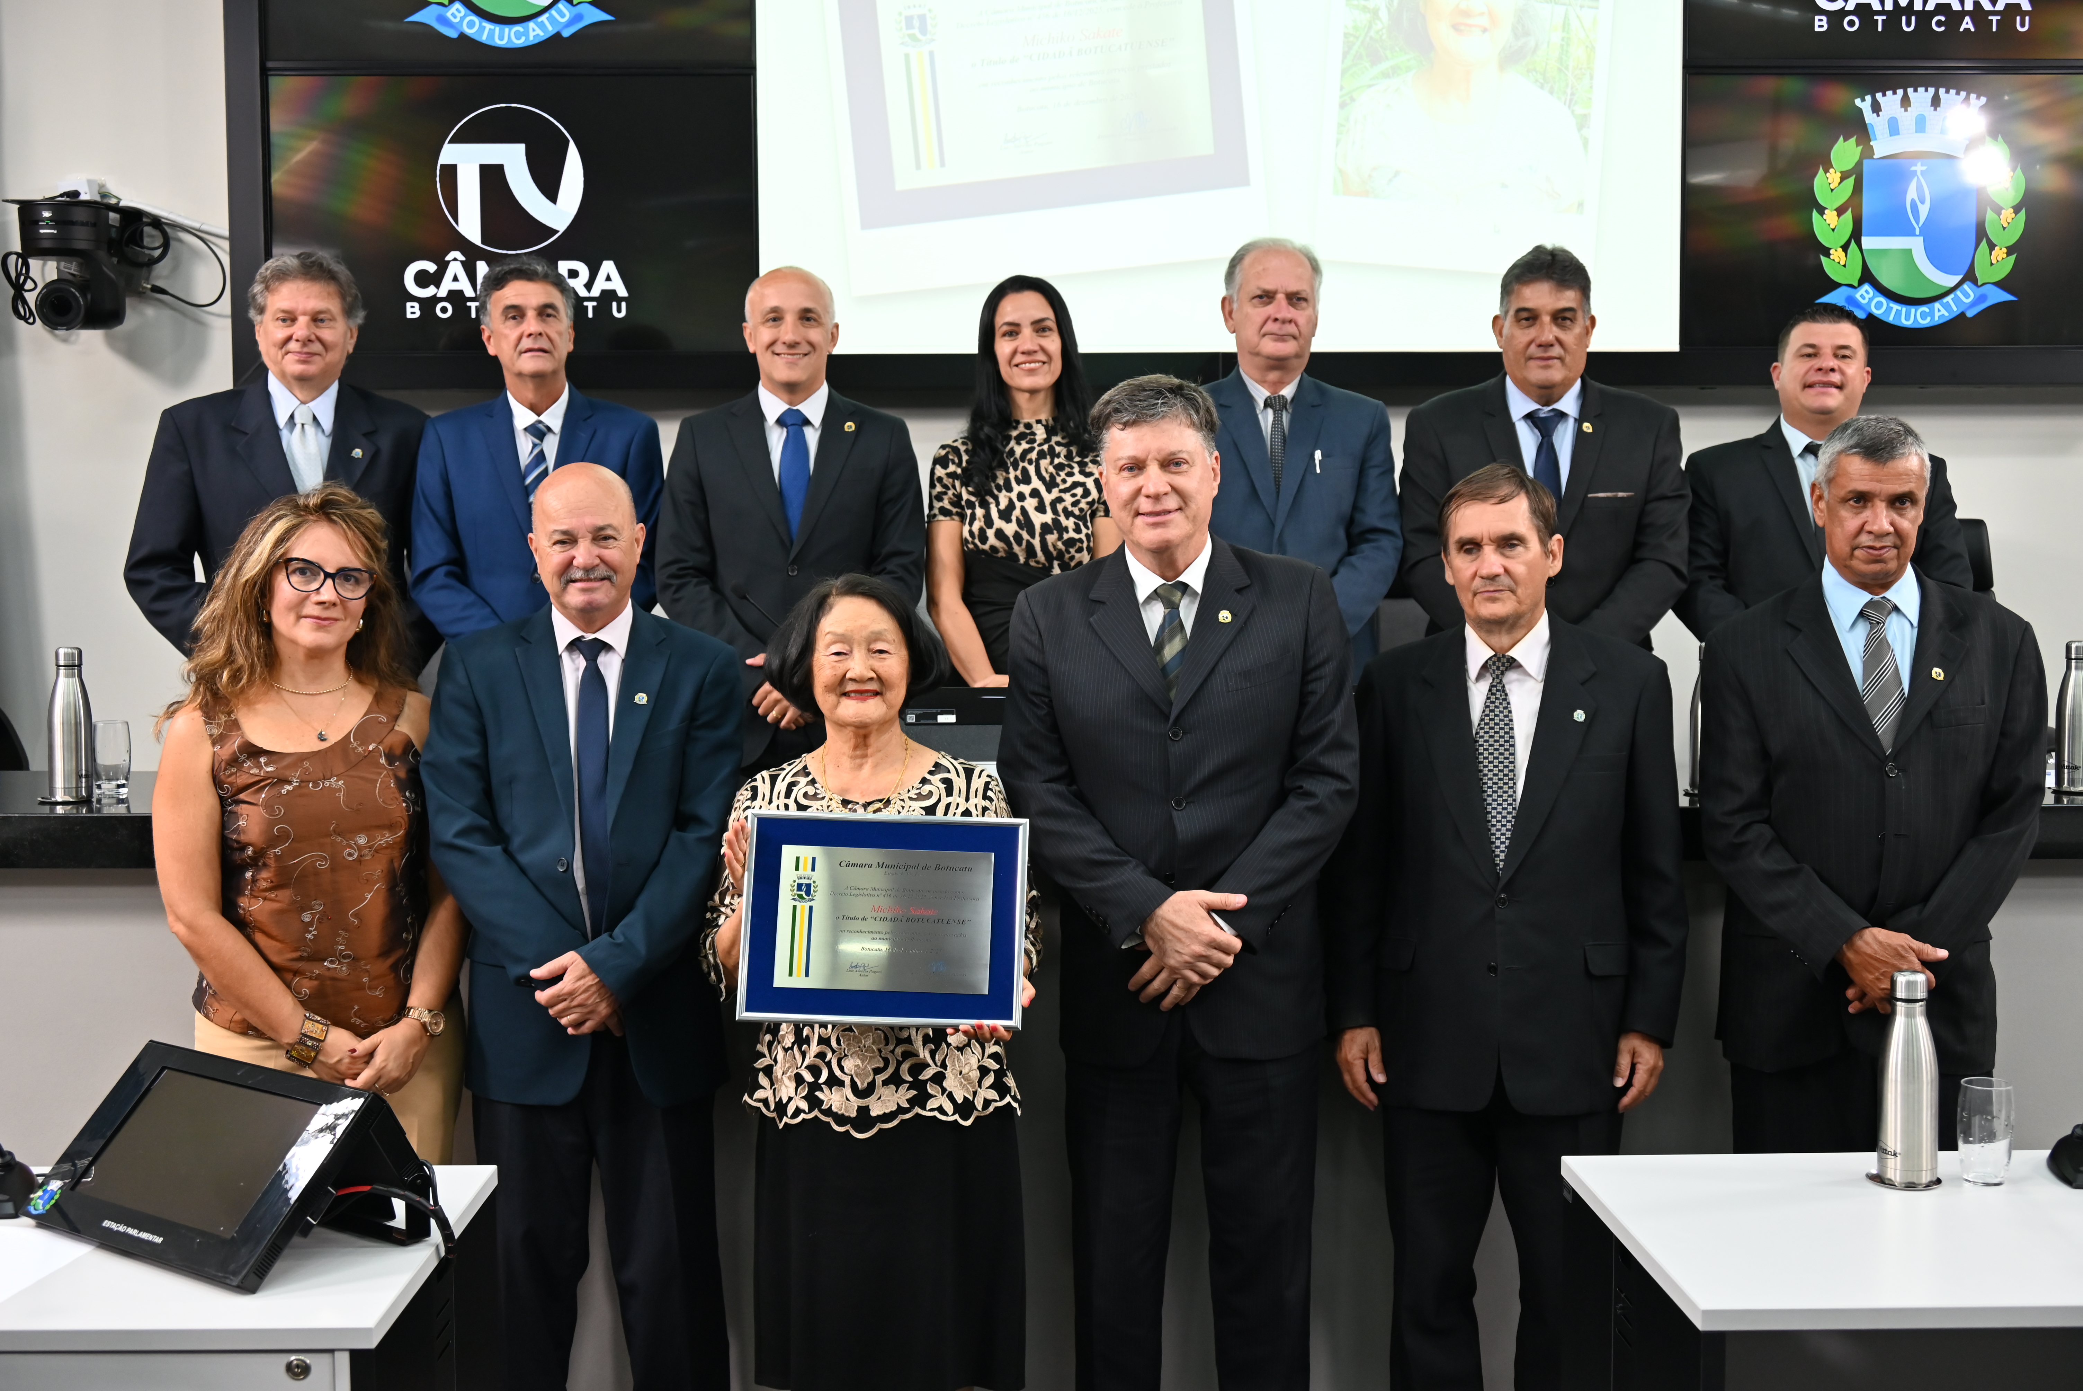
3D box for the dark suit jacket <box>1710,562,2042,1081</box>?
[{"bbox_3d":[1.194,0.191,3.426,0.495,0.726,0.350,0,4,8],"label":"dark suit jacket"}]

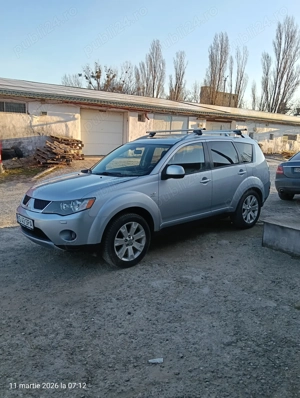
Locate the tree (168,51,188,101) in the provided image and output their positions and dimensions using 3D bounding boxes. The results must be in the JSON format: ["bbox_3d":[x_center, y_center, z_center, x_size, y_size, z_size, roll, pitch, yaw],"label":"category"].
[{"bbox_3d":[4.766,-17.349,54.554,3.410,16.260,3.410,2,11,5],"label":"tree"}]

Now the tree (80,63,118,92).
[{"bbox_3d":[-6.523,-11.904,39.979,4.520,10.610,4.520,-1,11,-9],"label":"tree"}]

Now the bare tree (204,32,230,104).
[{"bbox_3d":[10.724,-17.746,51.587,4.170,18.270,4.170,3,11,11],"label":"bare tree"}]

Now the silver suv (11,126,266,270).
[{"bbox_3d":[0.230,-0.287,5.201,4.650,1.740,1.840,-9,14,-40],"label":"silver suv"}]

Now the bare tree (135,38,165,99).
[{"bbox_3d":[-0.023,-17.713,52.647,5.250,17.550,5.250,1,11,0],"label":"bare tree"}]

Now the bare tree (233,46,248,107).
[{"bbox_3d":[15.095,-17.350,53.757,2.690,16.800,2.690,3,11,15],"label":"bare tree"}]

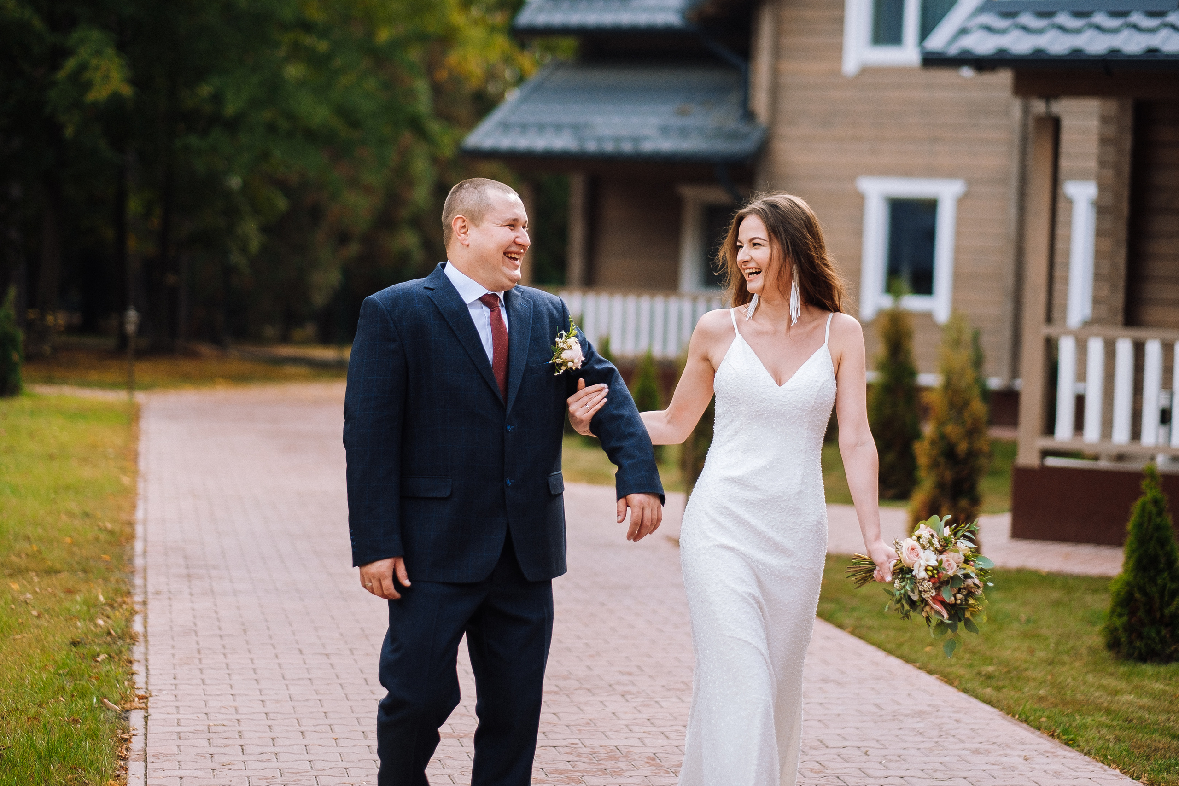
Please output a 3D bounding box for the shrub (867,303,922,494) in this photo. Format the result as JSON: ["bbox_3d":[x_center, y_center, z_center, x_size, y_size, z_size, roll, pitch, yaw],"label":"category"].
[{"bbox_3d":[2.198,0.036,19.800,0.400,1.440,0.400,2,2,0],"label":"shrub"}]

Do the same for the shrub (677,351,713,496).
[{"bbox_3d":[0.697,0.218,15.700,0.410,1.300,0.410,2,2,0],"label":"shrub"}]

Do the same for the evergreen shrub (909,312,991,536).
[{"bbox_3d":[1.974,0.260,15.100,0.430,1.400,0.430,2,2,0],"label":"evergreen shrub"}]

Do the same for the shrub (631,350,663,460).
[{"bbox_3d":[0.488,0.110,22.600,0.290,0.940,0.290,2,2,0],"label":"shrub"}]

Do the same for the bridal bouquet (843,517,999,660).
[{"bbox_3d":[0.768,0.444,6.400,0.350,0.320,0.280,4,1,19],"label":"bridal bouquet"}]

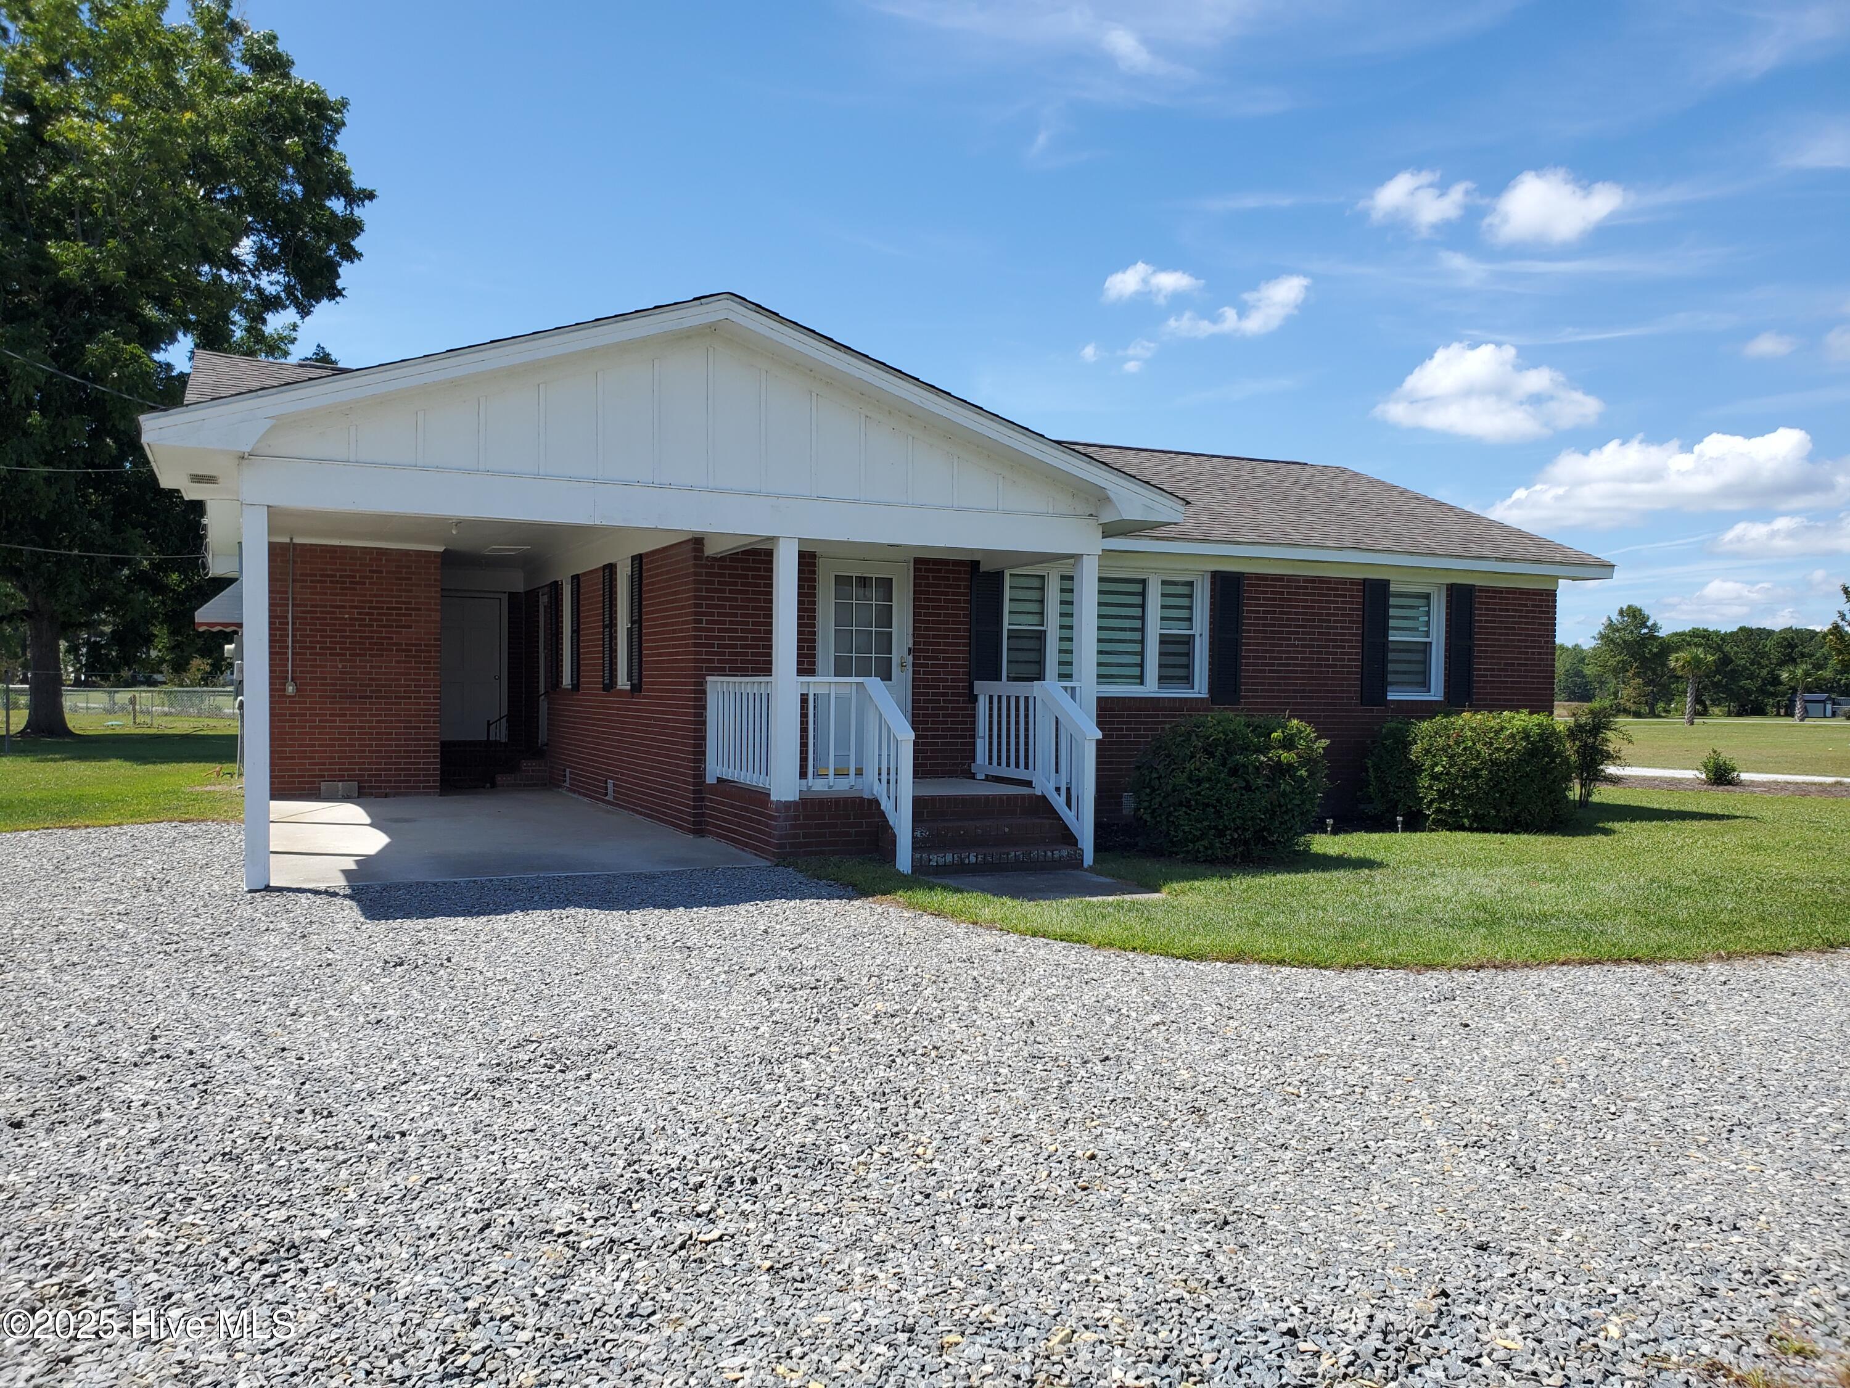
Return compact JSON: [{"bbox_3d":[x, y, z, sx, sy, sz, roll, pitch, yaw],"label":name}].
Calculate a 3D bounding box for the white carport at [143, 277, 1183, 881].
[{"bbox_3d":[-2.755,-0.825,13.177,7.730,4.180,6.840,1,0,-26],"label":"white carport"}]

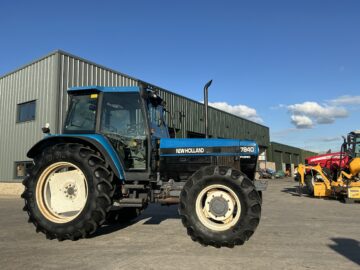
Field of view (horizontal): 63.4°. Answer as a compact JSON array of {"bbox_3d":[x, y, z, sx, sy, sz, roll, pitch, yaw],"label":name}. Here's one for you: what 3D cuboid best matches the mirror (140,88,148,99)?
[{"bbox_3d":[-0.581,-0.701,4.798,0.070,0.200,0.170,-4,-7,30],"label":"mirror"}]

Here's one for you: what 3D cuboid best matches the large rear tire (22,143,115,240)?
[{"bbox_3d":[-1.924,0.974,5.029,1.635,1.630,0.450,-2,-6,15],"label":"large rear tire"}]

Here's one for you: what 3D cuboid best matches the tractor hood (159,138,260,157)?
[{"bbox_3d":[0.544,0.222,5.235,1.690,0.360,0.600,-2,-6,15],"label":"tractor hood"}]

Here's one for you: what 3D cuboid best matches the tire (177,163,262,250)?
[{"bbox_3d":[0.604,1.074,4.396,1.205,1.200,0.400,-2,-6,15],"label":"tire"}]

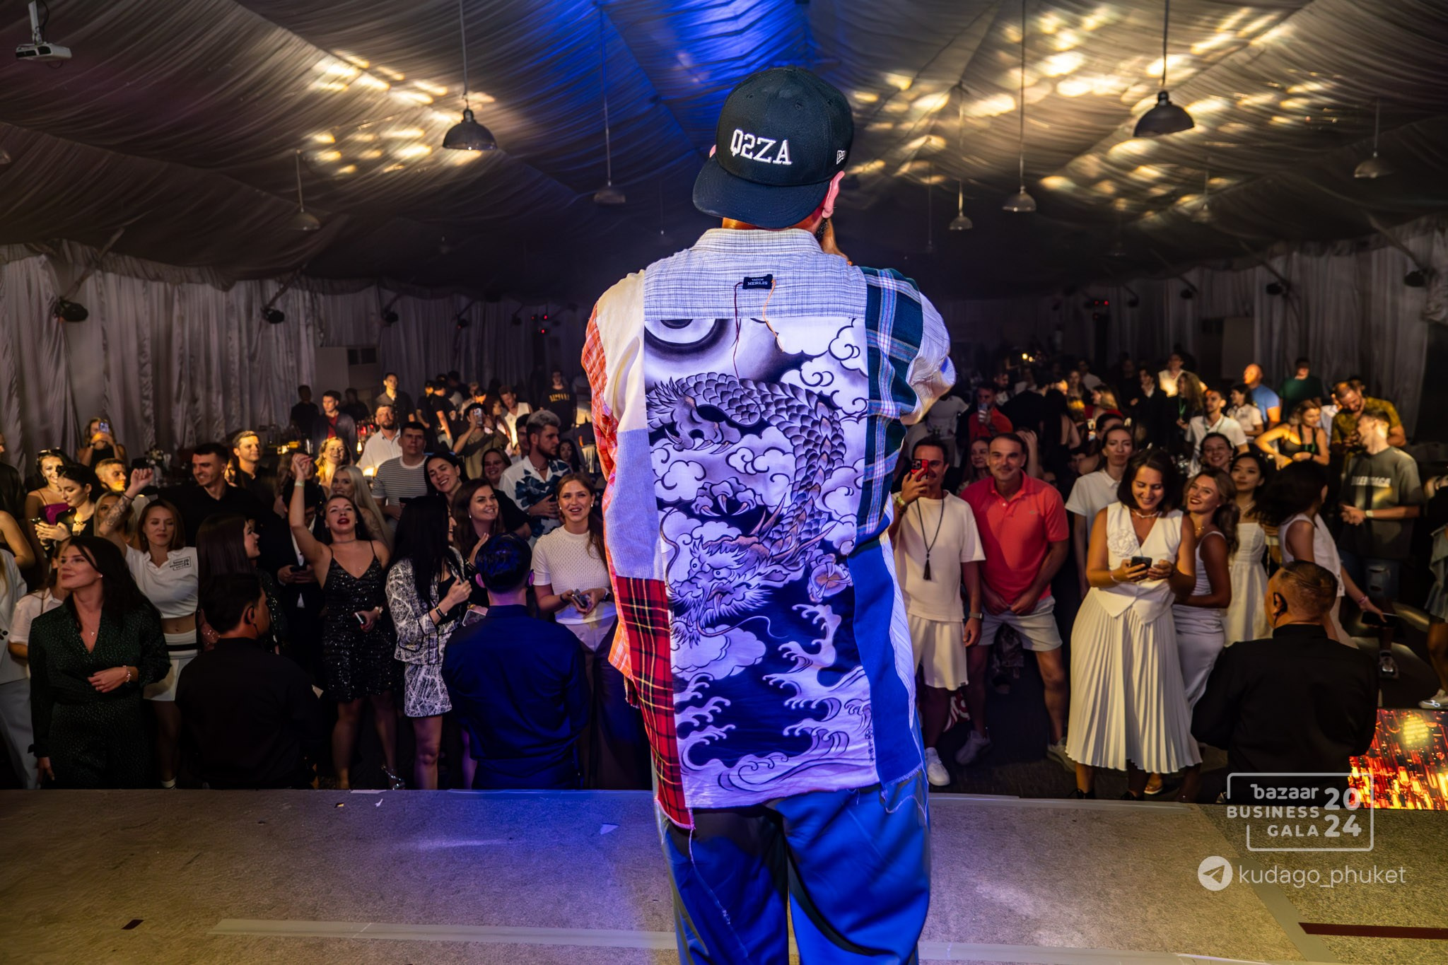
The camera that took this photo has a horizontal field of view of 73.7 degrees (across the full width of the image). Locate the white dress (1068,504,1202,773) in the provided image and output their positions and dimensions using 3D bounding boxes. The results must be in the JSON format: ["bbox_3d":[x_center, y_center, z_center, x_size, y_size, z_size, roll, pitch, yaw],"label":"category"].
[{"bbox_3d":[1.900,0.703,4.472,0.580,1.226,0.450,1,9,17],"label":"white dress"}]

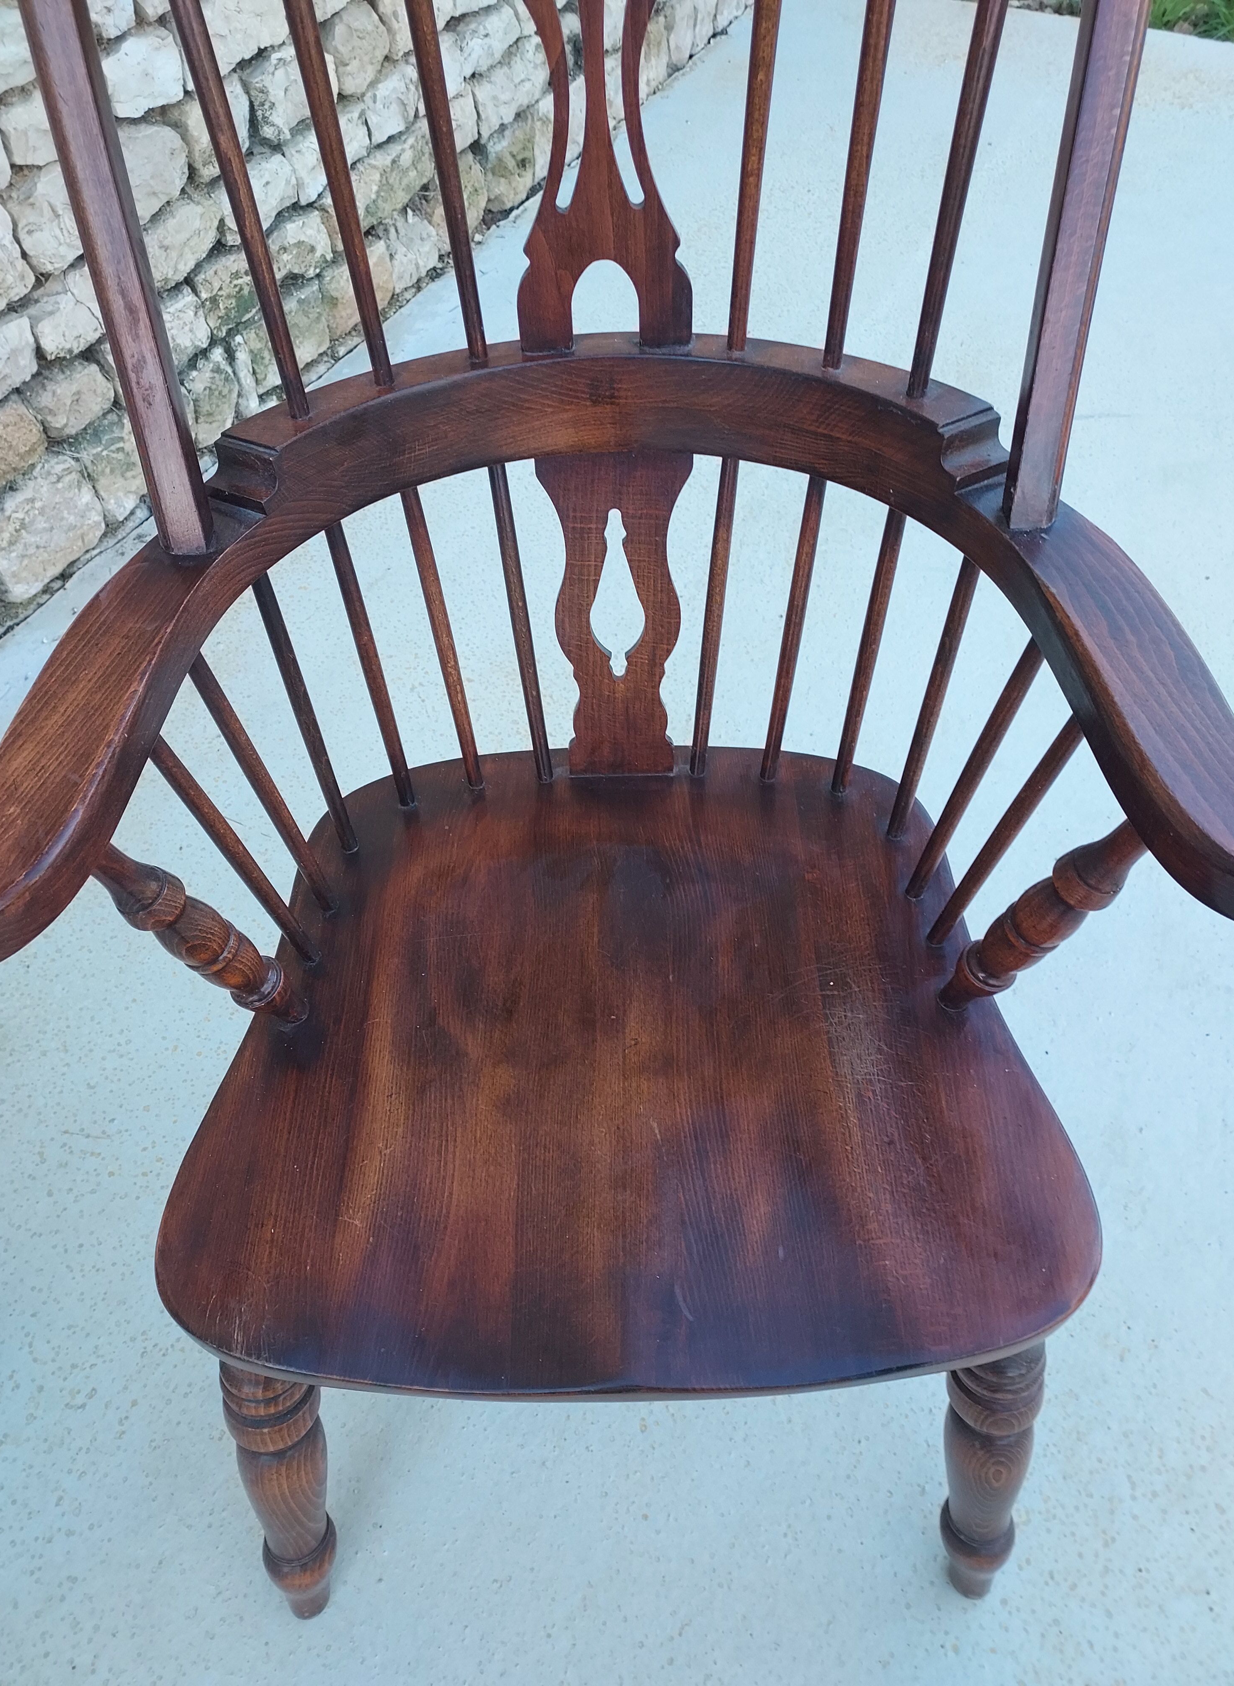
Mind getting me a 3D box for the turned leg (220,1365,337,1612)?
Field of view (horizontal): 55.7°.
[{"bbox_3d":[-0.215,0.426,0.766,0.056,0.410,0.056,3,39,-5],"label":"turned leg"}]

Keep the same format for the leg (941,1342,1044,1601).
[{"bbox_3d":[0.248,0.421,0.787,0.058,0.420,0.058,-6,40,5],"label":"leg"}]

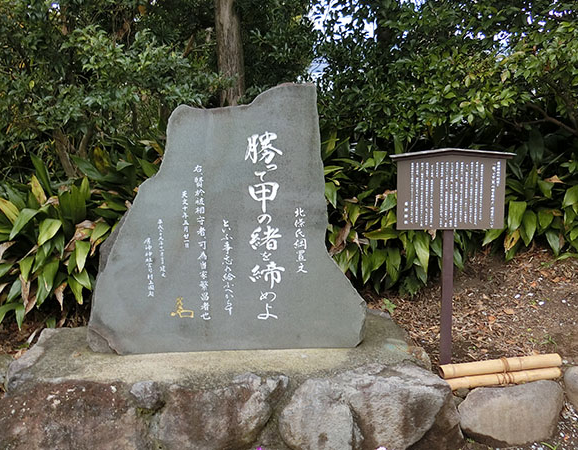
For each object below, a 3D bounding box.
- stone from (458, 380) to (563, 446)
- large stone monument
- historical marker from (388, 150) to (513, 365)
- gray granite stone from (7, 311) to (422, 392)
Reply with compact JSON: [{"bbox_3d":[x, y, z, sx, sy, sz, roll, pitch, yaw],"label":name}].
[{"bbox_3d":[1.282,1.054,2.511,0.550,0.280,0.330,-1,8,0],"label":"stone"},{"bbox_3d":[-0.405,-0.031,2.792,1.720,1.640,0.300,-1,8,-2],"label":"large stone monument"},{"bbox_3d":[0.987,0.230,2.641,0.730,1.350,0.120,0,8,5],"label":"historical marker"},{"bbox_3d":[-0.402,0.882,2.760,2.350,0.160,0.820,-1,8,-1],"label":"gray granite stone"}]

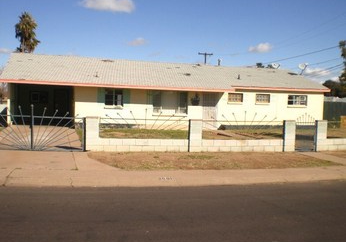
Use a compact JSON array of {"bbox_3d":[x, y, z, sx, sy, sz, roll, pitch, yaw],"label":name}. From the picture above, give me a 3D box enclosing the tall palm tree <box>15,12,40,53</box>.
[{"bbox_3d":[-17.991,-7.234,47.000,3.200,12.600,3.200,1,2,-16],"label":"tall palm tree"}]

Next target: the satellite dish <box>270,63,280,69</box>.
[{"bbox_3d":[7.348,-3.878,27.300,0.600,0.600,0.500,1,3,-30],"label":"satellite dish"}]

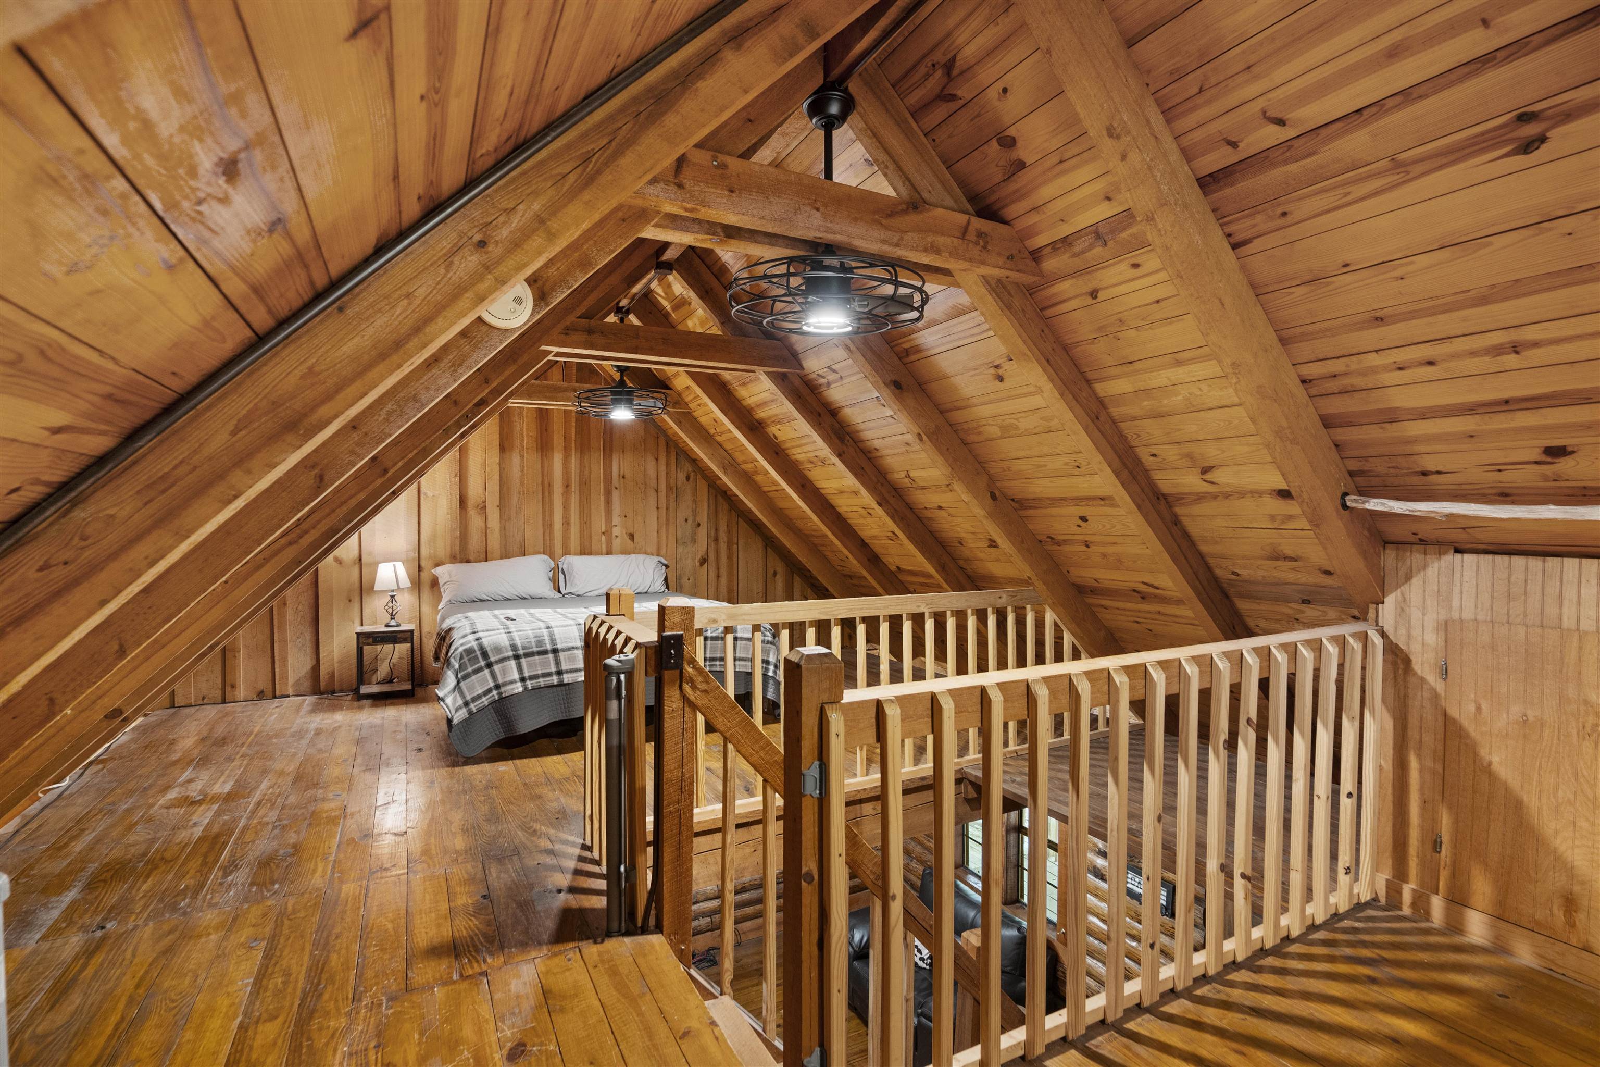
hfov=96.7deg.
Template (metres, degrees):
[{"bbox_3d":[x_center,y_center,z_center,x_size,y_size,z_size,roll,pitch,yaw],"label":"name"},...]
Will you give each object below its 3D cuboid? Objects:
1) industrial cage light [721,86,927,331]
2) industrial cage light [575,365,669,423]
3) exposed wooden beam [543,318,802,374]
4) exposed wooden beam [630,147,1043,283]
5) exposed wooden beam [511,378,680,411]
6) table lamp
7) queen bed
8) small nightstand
[{"bbox_3d":[0.088,-1.023,2.217,0.620,0.763,0.620,0,1,0],"label":"industrial cage light"},{"bbox_3d":[-1.140,-0.947,4.566,0.605,0.427,0.605,-1,2,-28],"label":"industrial cage light"},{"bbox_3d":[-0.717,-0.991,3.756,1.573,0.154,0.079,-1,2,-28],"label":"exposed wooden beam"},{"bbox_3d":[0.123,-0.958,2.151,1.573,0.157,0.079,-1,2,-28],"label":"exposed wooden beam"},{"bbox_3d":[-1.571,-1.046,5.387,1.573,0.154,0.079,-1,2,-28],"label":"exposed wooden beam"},{"bbox_3d":[-3.106,0.469,5.423,0.250,0.485,0.250,-1,2,-28],"label":"table lamp"},{"bbox_3d":[-1.592,0.729,5.291,2.029,1.046,2.119,-1,2,-28],"label":"queen bed"},{"bbox_3d":[-3.142,0.979,5.405,0.381,0.533,0.298,-1,2,-28],"label":"small nightstand"}]

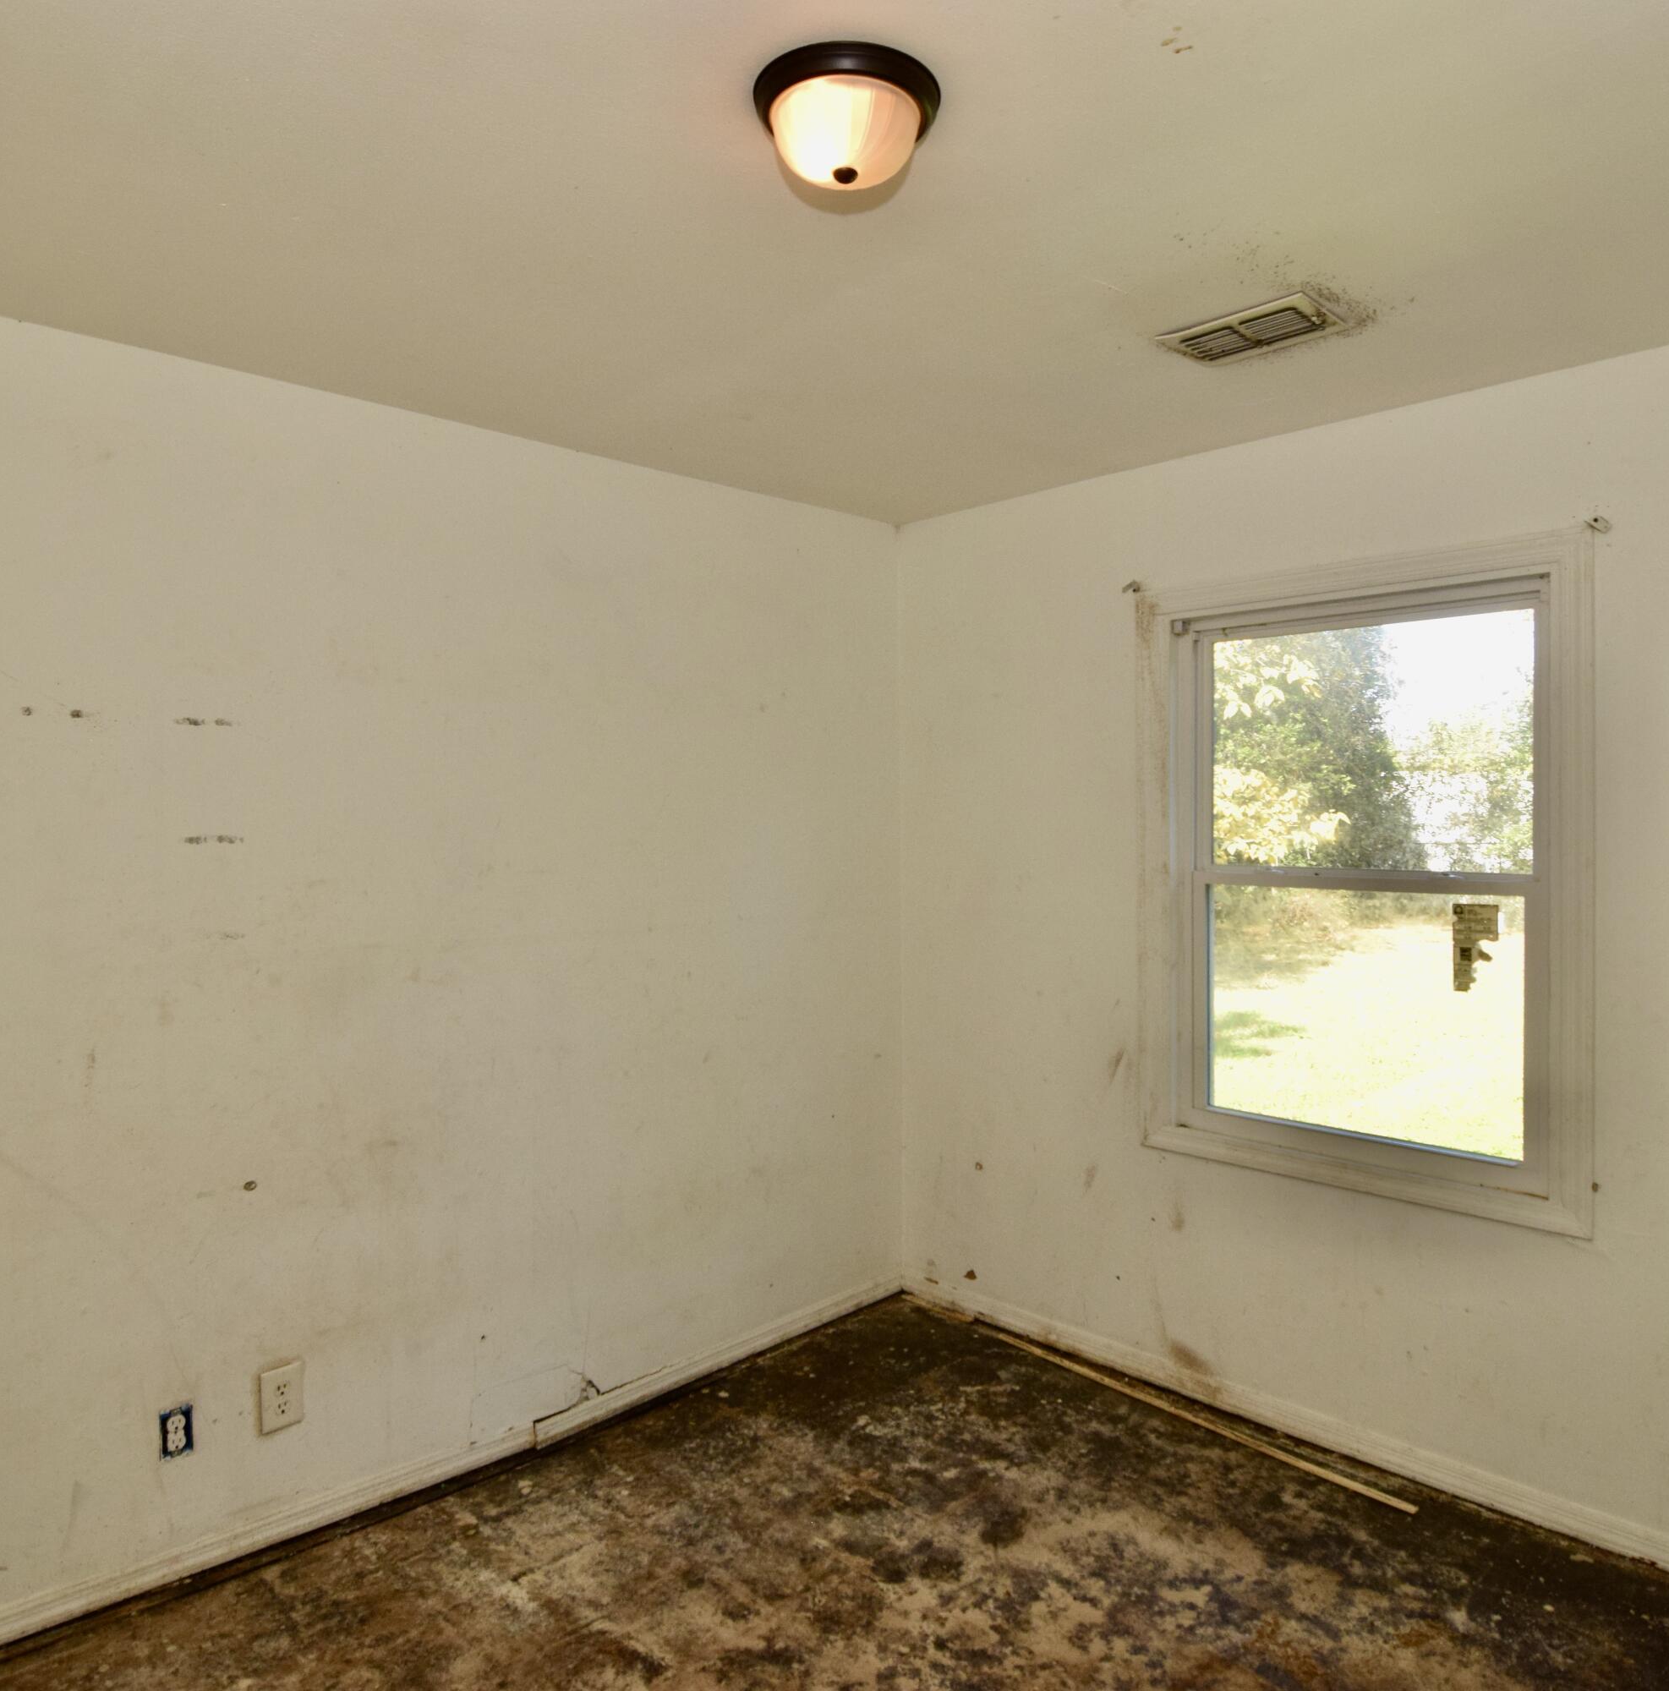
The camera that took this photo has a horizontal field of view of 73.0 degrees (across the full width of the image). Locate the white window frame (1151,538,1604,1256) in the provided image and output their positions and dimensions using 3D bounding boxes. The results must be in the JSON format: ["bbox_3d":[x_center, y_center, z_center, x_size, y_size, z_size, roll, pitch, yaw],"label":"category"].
[{"bbox_3d":[1.207,0.075,2.681,1.000,1.465,0.090,1,2,42],"label":"white window frame"}]

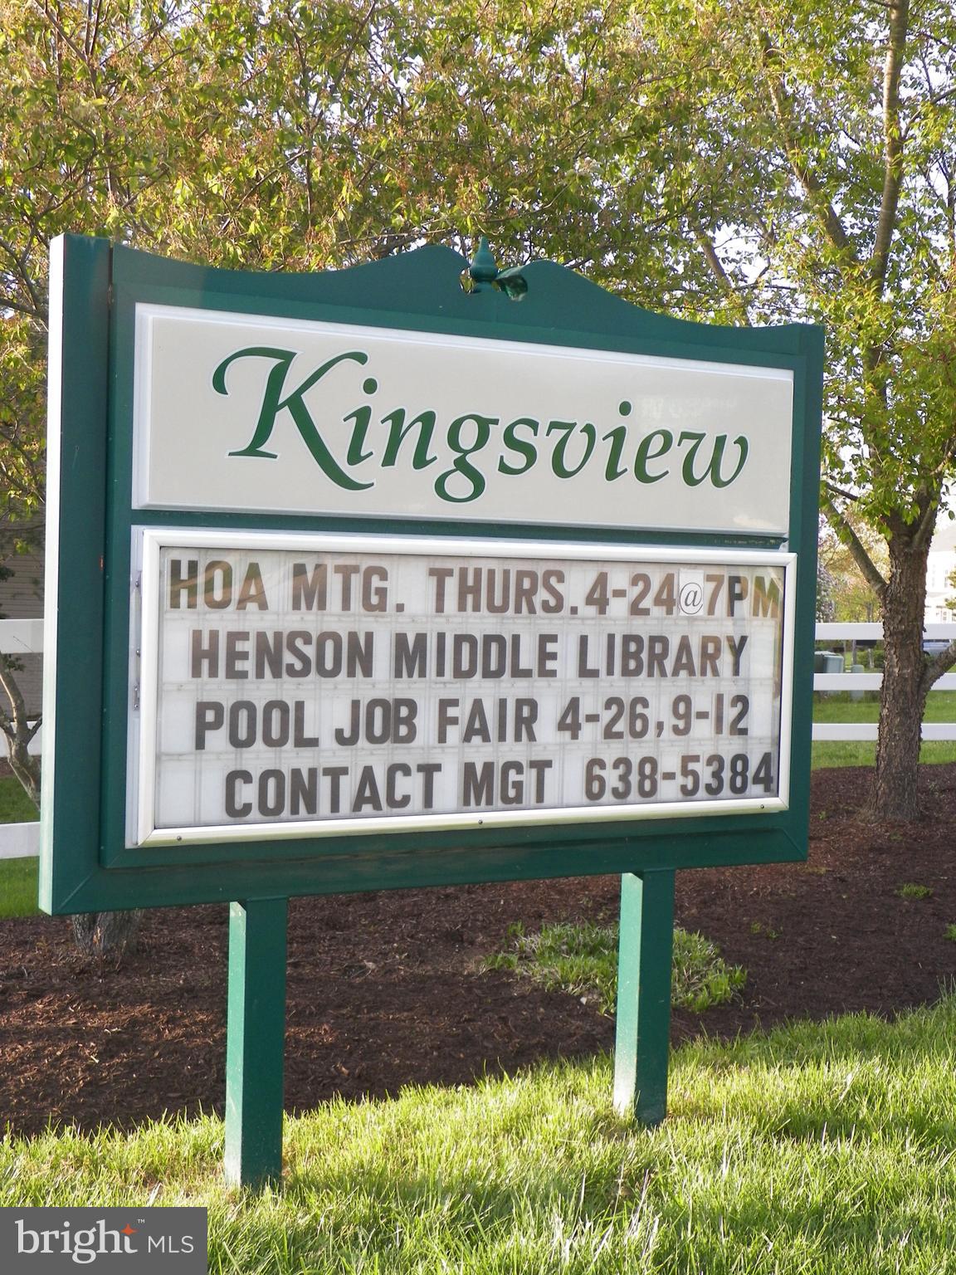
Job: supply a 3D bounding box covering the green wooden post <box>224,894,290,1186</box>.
[{"bbox_3d":[-0.476,0.864,3.722,0.092,0.629,0.095,0,3,-28],"label":"green wooden post"}]

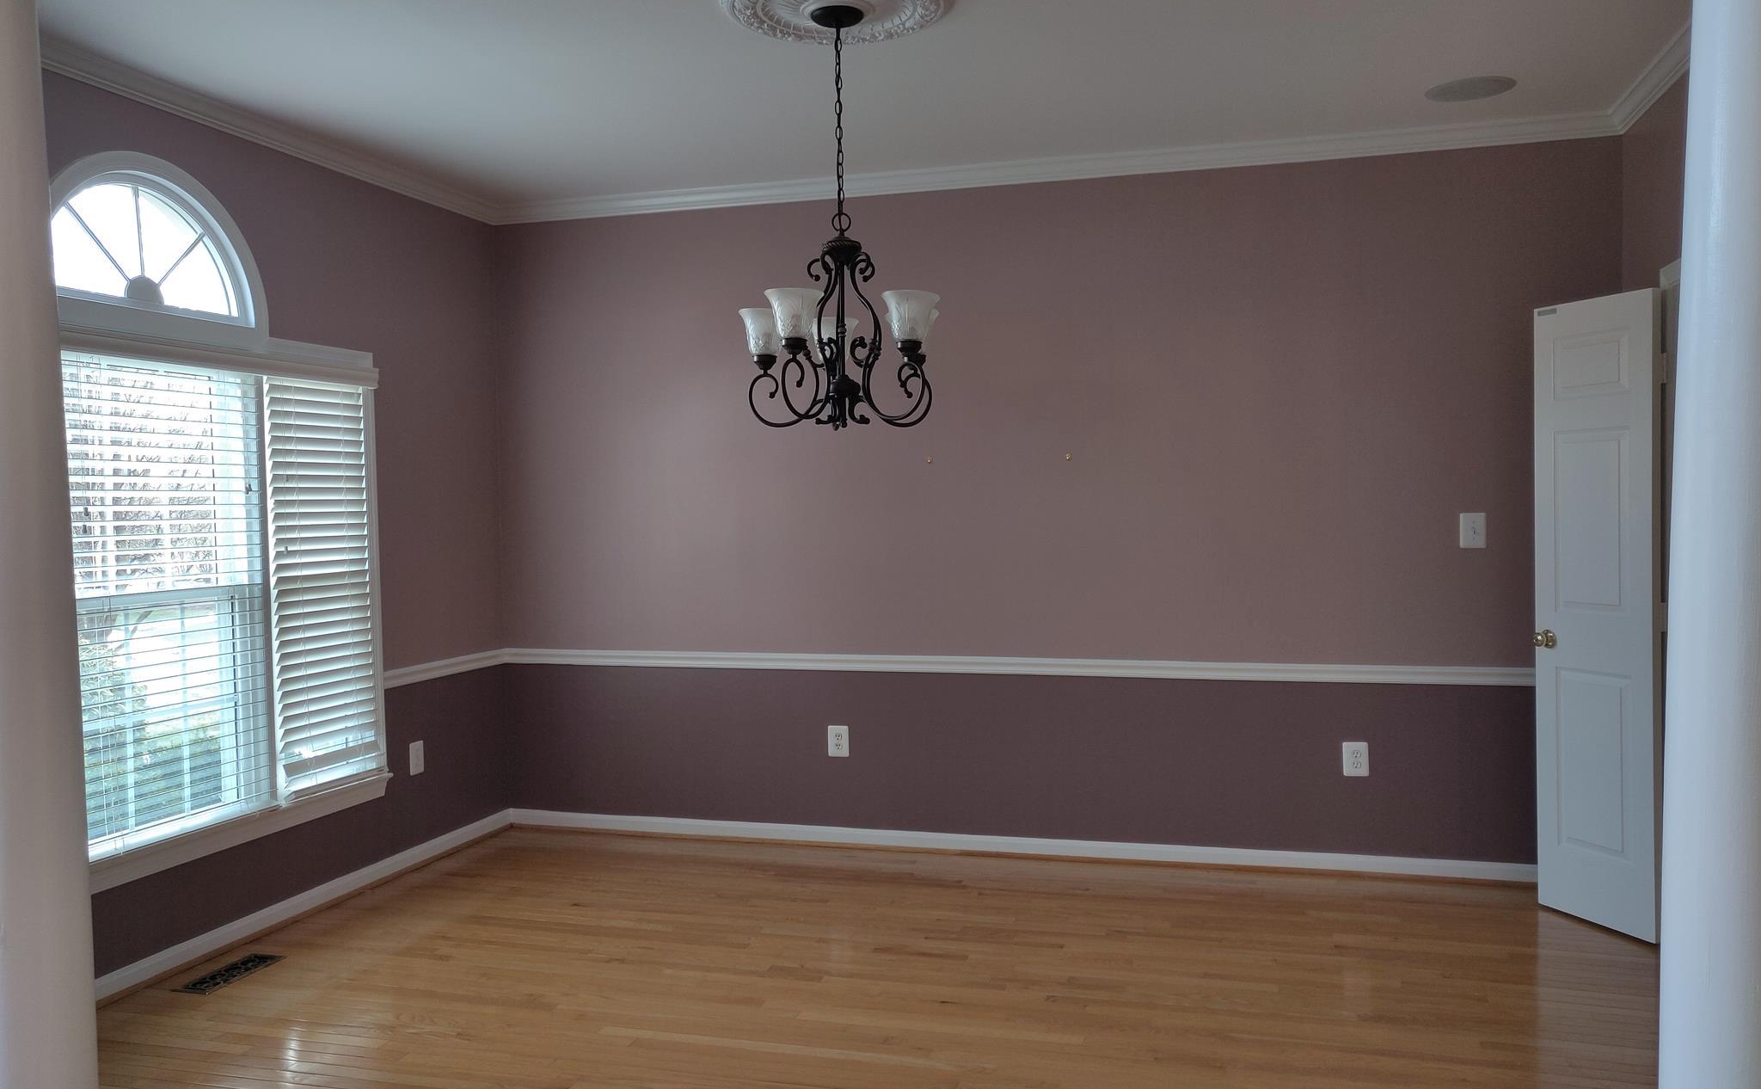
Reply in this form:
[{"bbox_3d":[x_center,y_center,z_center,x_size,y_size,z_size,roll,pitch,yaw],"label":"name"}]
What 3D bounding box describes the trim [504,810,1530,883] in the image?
[{"bbox_3d":[0.443,1.214,5.095,4.359,0.090,0.024,0,2,16],"label":"trim"}]

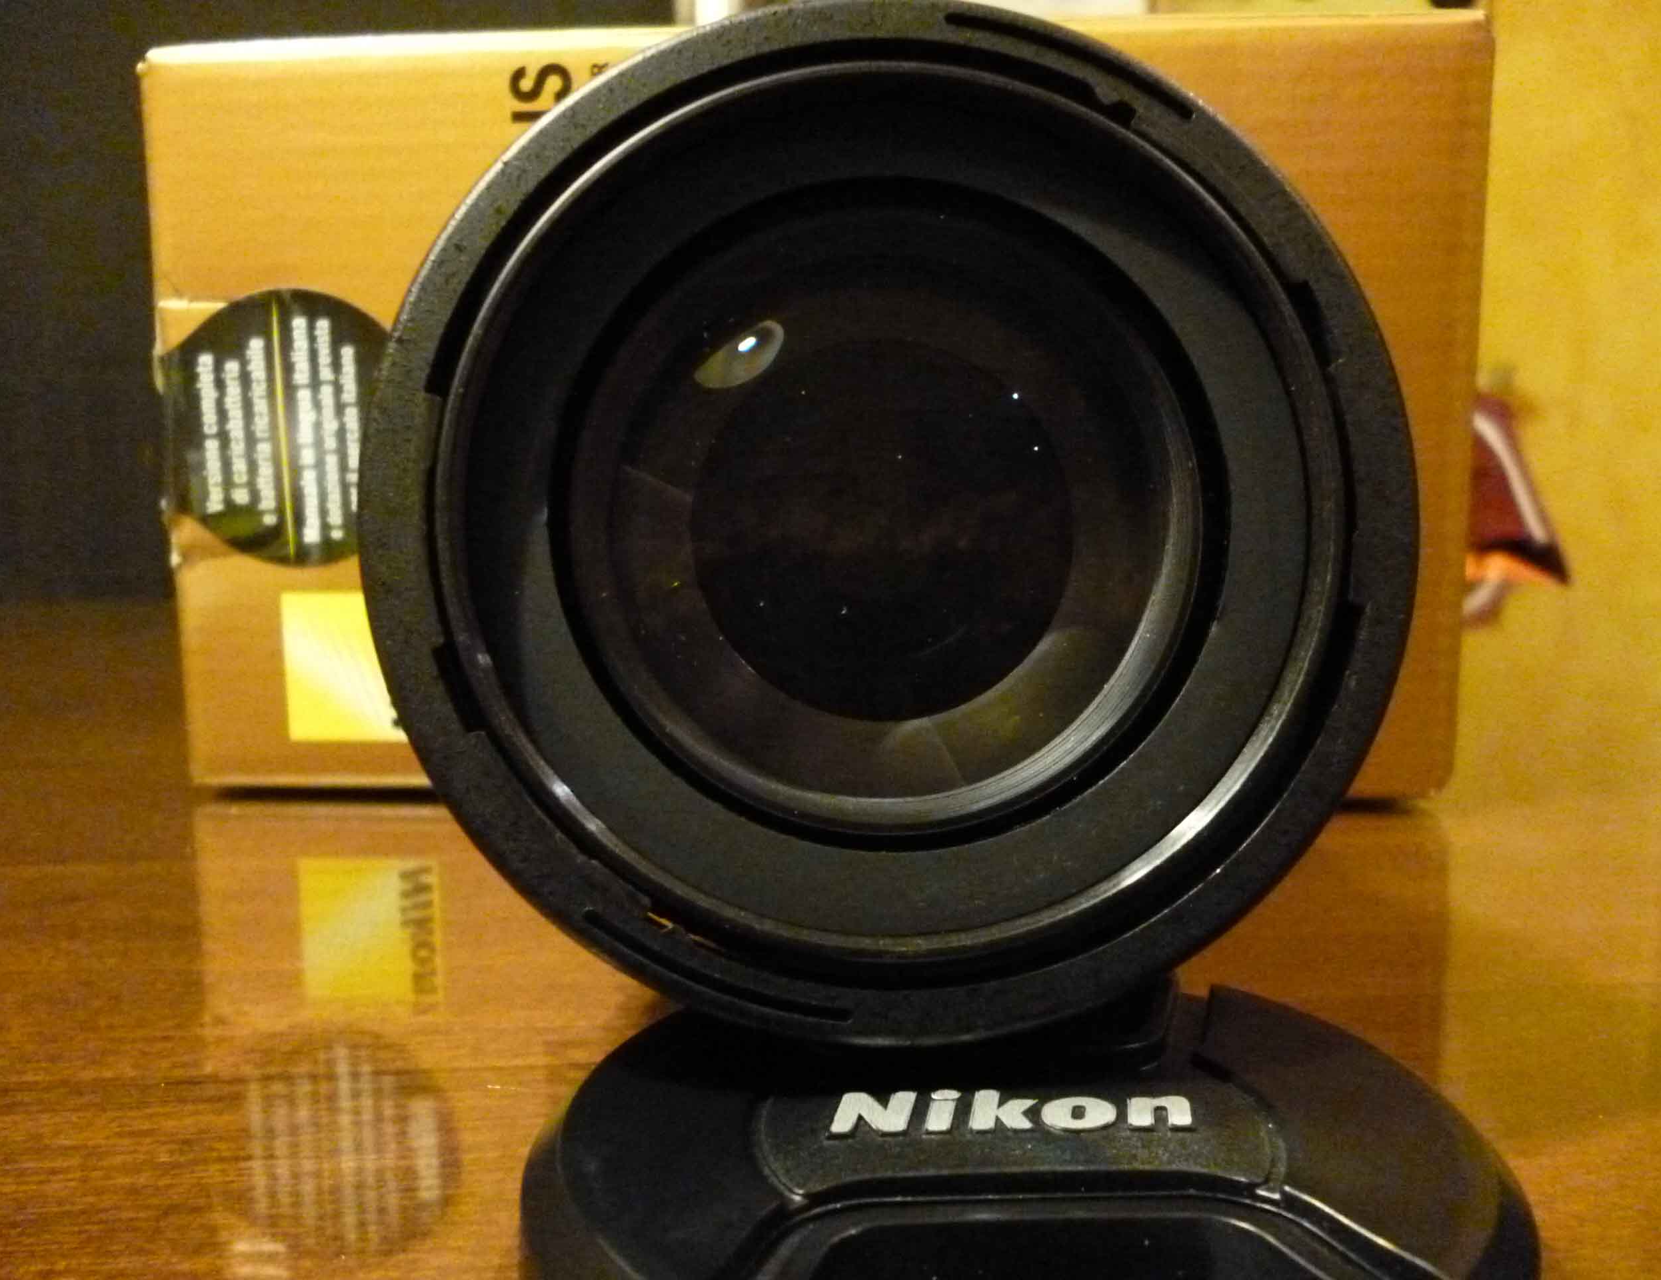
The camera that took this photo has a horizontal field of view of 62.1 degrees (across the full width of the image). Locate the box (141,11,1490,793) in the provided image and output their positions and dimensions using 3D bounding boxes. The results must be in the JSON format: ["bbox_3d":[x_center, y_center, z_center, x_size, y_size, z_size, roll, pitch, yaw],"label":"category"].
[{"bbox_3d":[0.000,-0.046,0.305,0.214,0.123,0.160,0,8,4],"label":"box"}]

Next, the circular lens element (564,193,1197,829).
[{"bbox_3d":[0.004,-0.011,0.118,0.053,0.053,0.015,0,8,0],"label":"circular lens element"}]

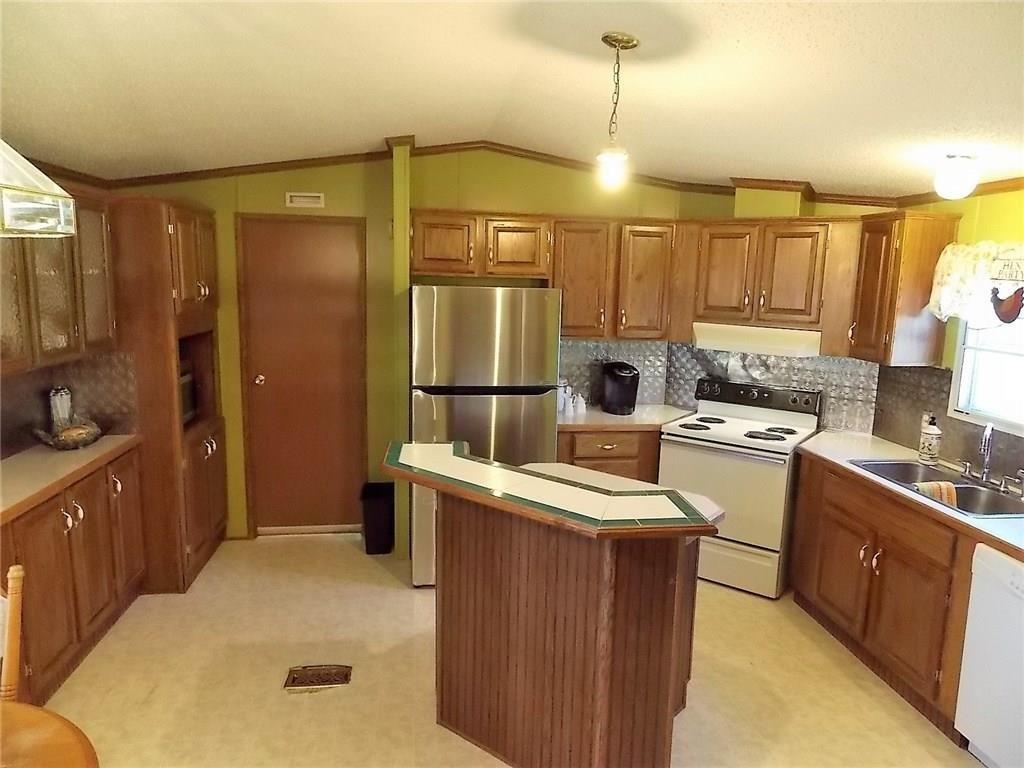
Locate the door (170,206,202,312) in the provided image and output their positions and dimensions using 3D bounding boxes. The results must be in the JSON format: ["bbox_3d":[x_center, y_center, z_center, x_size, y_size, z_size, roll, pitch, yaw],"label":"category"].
[{"bbox_3d":[-1.792,-0.672,3.719,0.025,0.545,0.375,0,9,-7],"label":"door"}]

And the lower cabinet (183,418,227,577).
[{"bbox_3d":[-2.114,0.625,4.088,0.500,0.800,0.760,0,10,-8],"label":"lower cabinet"}]

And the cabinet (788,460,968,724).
[{"bbox_3d":[1.952,0.891,3.242,0.590,0.850,1.220,0,8,-6],"label":"cabinet"}]

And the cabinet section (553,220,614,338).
[{"bbox_3d":[0.450,-0.650,4.283,0.370,0.725,0.040,0,10,-8],"label":"cabinet section"}]

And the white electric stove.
[{"bbox_3d":[1.405,0.598,4.277,0.760,1.138,0.680,8,12,35],"label":"white electric stove"}]

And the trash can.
[{"bbox_3d":[-0.886,0.866,4.508,0.225,0.455,0.270,0,8,-6],"label":"trash can"}]

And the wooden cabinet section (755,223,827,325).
[{"bbox_3d":[1.627,-0.639,3.960,0.359,0.561,0.022,8,11,38],"label":"wooden cabinet section"}]

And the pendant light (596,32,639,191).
[{"bbox_3d":[0.353,-0.912,2.292,0.130,0.490,0.130,0,10,-8],"label":"pendant light"}]

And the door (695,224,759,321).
[{"bbox_3d":[1.318,-0.689,4.205,0.370,0.578,0.022,8,11,38],"label":"door"}]

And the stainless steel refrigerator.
[{"bbox_3d":[-0.201,0.274,4.250,0.816,1.730,0.840,0,8,-6],"label":"stainless steel refrigerator"}]

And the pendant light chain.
[{"bbox_3d":[0.374,-1.044,2.459,0.040,0.344,0.040,0,8,-6],"label":"pendant light chain"}]

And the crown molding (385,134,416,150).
[{"bbox_3d":[-0.637,-1.363,3.874,0.172,0.085,0.120,0,10,-8],"label":"crown molding"}]

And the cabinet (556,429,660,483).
[{"bbox_3d":[0.529,0.661,4.544,0.690,0.880,0.620,0,10,-8],"label":"cabinet"}]

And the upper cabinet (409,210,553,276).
[{"bbox_3d":[-0.198,-0.868,4.319,0.870,0.395,0.340,0,10,-8],"label":"upper cabinet"}]

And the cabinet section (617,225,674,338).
[{"bbox_3d":[0.866,-0.651,4.400,0.336,0.722,0.022,0,8,-6],"label":"cabinet section"}]

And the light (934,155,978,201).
[{"bbox_3d":[1.986,-0.904,3.049,0.165,0.185,0.165,0,8,-6],"label":"light"}]

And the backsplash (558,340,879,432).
[{"bbox_3d":[1.266,-0.045,4.564,2.063,0.490,0.381,4,10,17],"label":"backsplash"}]

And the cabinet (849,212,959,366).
[{"bbox_3d":[2.065,-0.494,3.602,0.315,0.765,0.335,0,8,-6],"label":"cabinet"}]

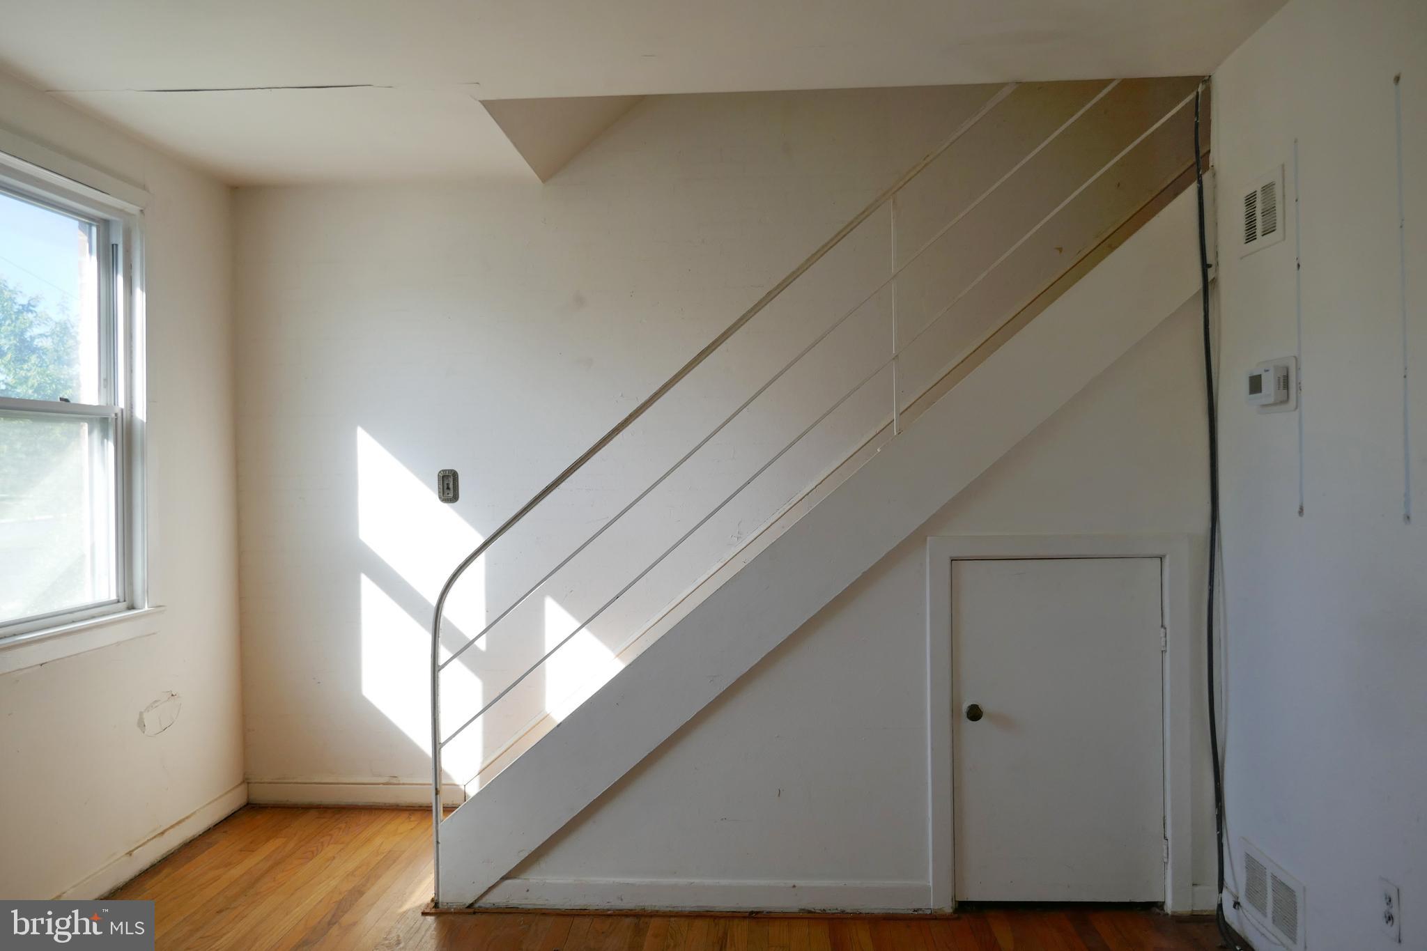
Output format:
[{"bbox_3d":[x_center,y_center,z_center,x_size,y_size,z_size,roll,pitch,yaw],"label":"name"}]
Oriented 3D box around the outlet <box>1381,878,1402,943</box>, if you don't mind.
[{"bbox_3d":[1.440,0.928,2.116,0.010,0.114,0.069,-1,0,3],"label":"outlet"}]

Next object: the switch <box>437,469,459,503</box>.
[{"bbox_3d":[-1.057,0.045,3.947,0.083,0.134,0.016,-1,0,3],"label":"switch"}]

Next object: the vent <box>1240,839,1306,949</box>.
[{"bbox_3d":[1.469,1.115,2.622,0.015,0.194,0.329,-1,0,3],"label":"vent"}]

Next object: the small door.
[{"bbox_3d":[1.025,0.758,2.954,0.611,1.021,0.040,-1,0,3],"label":"small door"}]

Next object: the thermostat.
[{"bbox_3d":[1.431,-0.230,2.561,0.045,0.138,0.196,-1,0,3],"label":"thermostat"}]

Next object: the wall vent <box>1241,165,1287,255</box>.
[{"bbox_3d":[1.443,-0.693,2.623,0.015,0.195,0.236,-1,0,3],"label":"wall vent"}]

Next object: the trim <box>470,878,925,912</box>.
[{"bbox_3d":[-0.039,1.276,3.009,1.379,0.092,0.018,-1,0,3],"label":"trim"}]

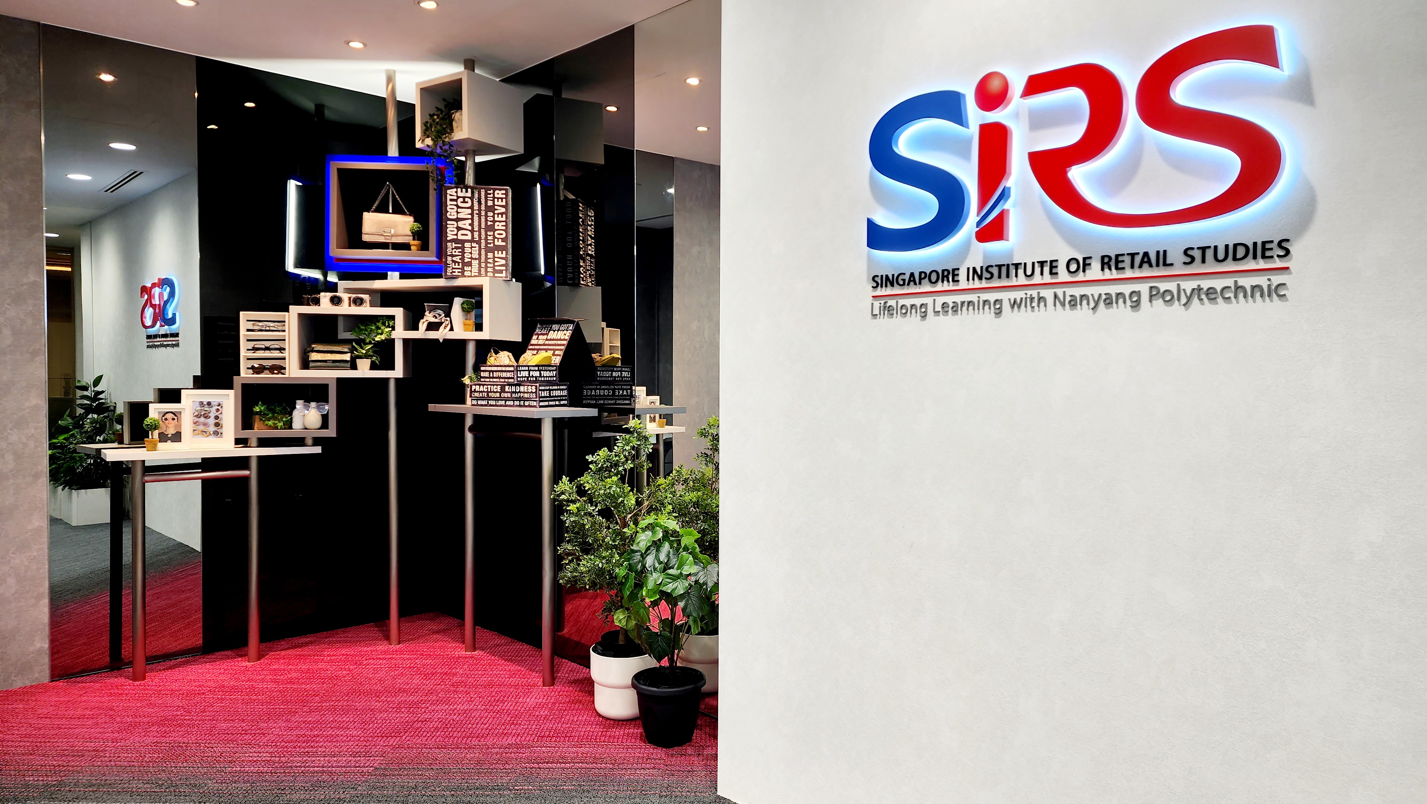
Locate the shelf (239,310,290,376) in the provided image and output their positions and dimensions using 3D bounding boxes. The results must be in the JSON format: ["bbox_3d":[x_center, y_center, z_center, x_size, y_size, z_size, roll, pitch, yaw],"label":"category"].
[{"bbox_3d":[-2.084,-0.264,4.417,0.200,0.293,0.142,0,1,-23],"label":"shelf"}]

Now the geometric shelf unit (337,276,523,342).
[{"bbox_3d":[-1.398,-0.445,4.691,0.826,0.283,0.319,1,1,16],"label":"geometric shelf unit"}]

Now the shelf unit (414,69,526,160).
[{"bbox_3d":[-1.175,-1.374,4.607,0.345,0.307,0.370,1,2,33],"label":"shelf unit"}]

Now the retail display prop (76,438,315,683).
[{"bbox_3d":[-2.304,0.725,4.391,0.860,1.018,0.306,-1,2,-36],"label":"retail display prop"}]

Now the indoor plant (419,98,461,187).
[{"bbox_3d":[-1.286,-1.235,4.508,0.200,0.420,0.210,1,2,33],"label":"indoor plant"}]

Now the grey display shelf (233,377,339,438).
[{"bbox_3d":[-2.039,0.020,4.537,0.431,0.276,0.341,0,1,-23],"label":"grey display shelf"}]

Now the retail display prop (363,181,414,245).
[{"bbox_3d":[-1.604,-0.933,4.686,0.236,0.302,0.080,0,1,-11],"label":"retail display prop"}]

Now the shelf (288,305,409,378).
[{"bbox_3d":[-1.790,-0.289,4.721,0.517,0.334,0.340,0,1,-10],"label":"shelf"}]

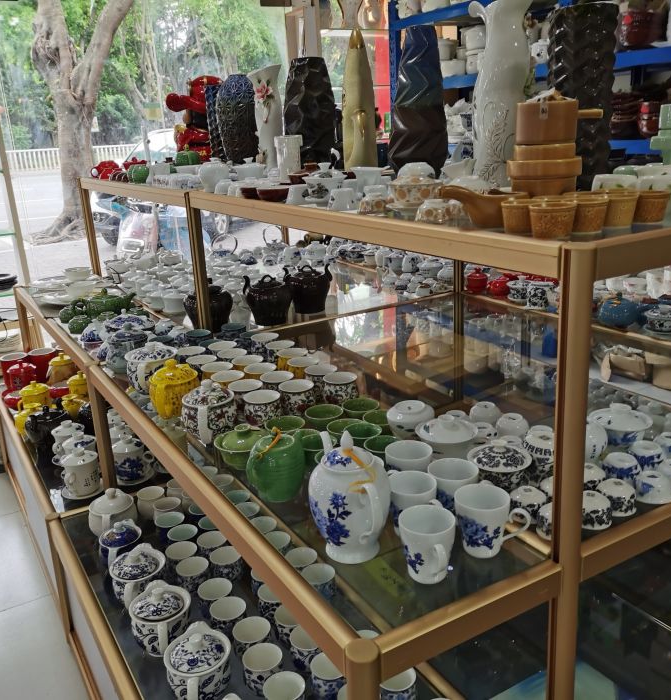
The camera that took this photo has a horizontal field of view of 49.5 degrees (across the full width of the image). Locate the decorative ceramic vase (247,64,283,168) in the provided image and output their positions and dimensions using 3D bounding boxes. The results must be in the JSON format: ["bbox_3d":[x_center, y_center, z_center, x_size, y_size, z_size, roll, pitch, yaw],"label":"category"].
[{"bbox_3d":[-0.219,-0.752,2.397,0.121,0.338,0.104,-4,17,-4],"label":"decorative ceramic vase"}]

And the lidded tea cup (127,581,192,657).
[{"bbox_3d":[-0.323,0.504,1.362,0.114,0.122,0.141,-8,18,-16],"label":"lidded tea cup"}]

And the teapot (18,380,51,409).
[{"bbox_3d":[-1.096,0.170,2.642,0.125,0.100,0.100,-16,21,-36],"label":"teapot"}]

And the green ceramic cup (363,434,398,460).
[{"bbox_3d":[0.079,0.179,1.222,0.065,0.043,0.065,-3,17,1],"label":"green ceramic cup"}]

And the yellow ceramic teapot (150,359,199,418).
[{"bbox_3d":[-0.326,0.079,1.470,0.096,0.117,0.125,2,18,17],"label":"yellow ceramic teapot"}]

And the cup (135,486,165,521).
[{"bbox_3d":[-0.464,0.393,1.848,0.071,0.063,0.071,-3,17,1],"label":"cup"}]

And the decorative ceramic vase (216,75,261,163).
[{"bbox_3d":[-0.340,-0.799,2.597,0.135,0.325,0.135,-5,17,-6],"label":"decorative ceramic vase"}]

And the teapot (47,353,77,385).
[{"bbox_3d":[-1.051,0.078,2.836,0.108,0.125,0.165,13,24,43],"label":"teapot"}]

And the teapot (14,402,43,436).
[{"bbox_3d":[-0.999,0.233,2.385,0.099,0.110,0.116,7,20,29],"label":"teapot"}]

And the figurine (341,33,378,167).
[{"bbox_3d":[0.071,-0.795,2.348,0.112,0.440,0.105,-1,17,7],"label":"figurine"}]

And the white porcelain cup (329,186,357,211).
[{"bbox_3d":[0.013,-0.291,1.399,0.056,0.038,0.056,-3,17,1],"label":"white porcelain cup"}]

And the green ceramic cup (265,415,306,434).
[{"bbox_3d":[-0.090,0.155,1.334,0.071,0.043,0.071,-4,17,0],"label":"green ceramic cup"}]

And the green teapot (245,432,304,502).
[{"bbox_3d":[-0.092,0.177,1.153,0.083,0.108,0.122,8,21,34],"label":"green teapot"}]

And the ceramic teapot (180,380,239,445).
[{"bbox_3d":[-0.242,0.114,1.397,0.103,0.117,0.135,-4,17,-2],"label":"ceramic teapot"}]

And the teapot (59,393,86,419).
[{"bbox_3d":[-0.896,0.199,2.484,0.088,0.104,0.104,7,20,29],"label":"teapot"}]

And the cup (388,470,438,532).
[{"bbox_3d":[0.118,0.223,1.010,0.071,0.079,0.096,-16,21,-35],"label":"cup"}]

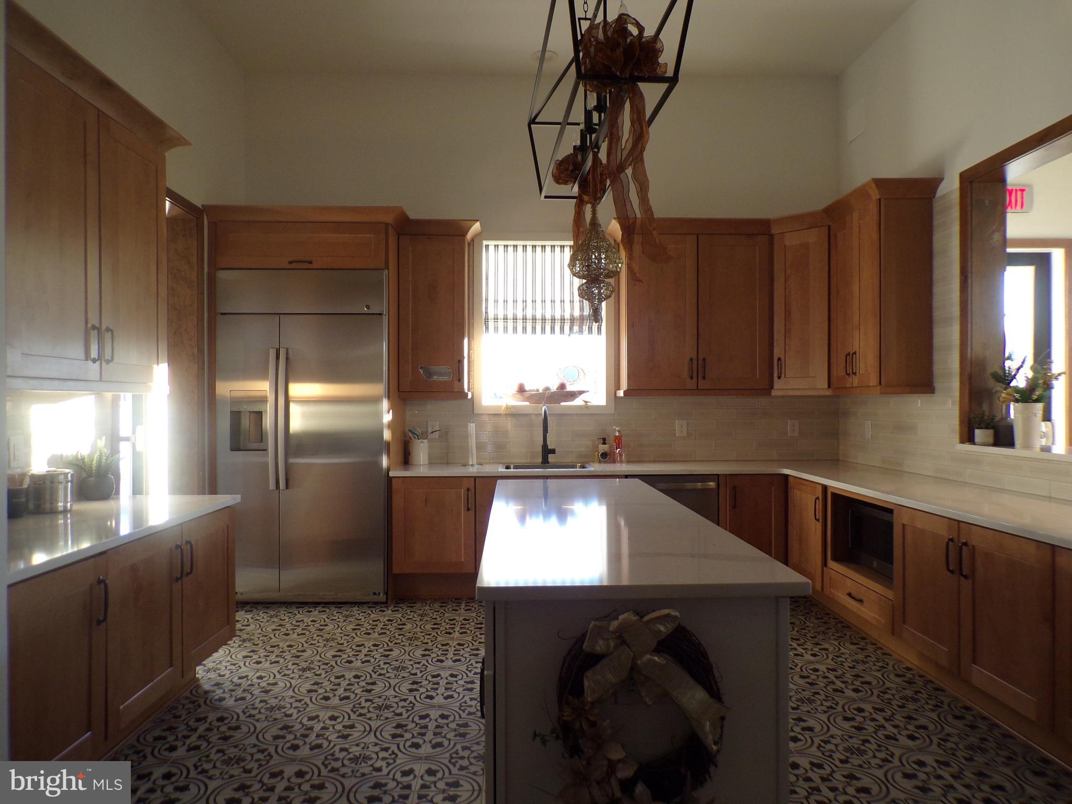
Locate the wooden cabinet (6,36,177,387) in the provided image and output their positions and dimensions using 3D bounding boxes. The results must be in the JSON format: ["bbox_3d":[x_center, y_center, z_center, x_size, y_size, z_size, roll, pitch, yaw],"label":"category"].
[{"bbox_3d":[-1.888,-0.608,2.945,0.324,1.120,1.090,0,0,-1],"label":"wooden cabinet"}]

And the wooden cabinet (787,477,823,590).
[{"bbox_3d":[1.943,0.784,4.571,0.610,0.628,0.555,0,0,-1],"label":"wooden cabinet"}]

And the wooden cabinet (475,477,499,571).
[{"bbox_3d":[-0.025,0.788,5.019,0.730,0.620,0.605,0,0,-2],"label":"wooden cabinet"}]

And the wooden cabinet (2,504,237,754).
[{"bbox_3d":[-1.672,0.797,2.637,0.600,0.648,1.618,0,0,-2],"label":"wooden cabinet"}]

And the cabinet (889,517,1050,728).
[{"bbox_3d":[1.977,0.785,2.944,0.615,0.625,1.013,0,0,-2],"label":"cabinet"}]

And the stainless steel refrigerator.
[{"bbox_3d":[-1.486,0.220,4.988,1.077,2.114,0.655,0,0,-2],"label":"stainless steel refrigerator"}]

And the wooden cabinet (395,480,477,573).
[{"bbox_3d":[-0.653,0.784,4.998,0.528,0.610,0.605,0,0,-2],"label":"wooden cabinet"}]

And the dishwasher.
[{"bbox_3d":[0.889,0.844,5.152,0.610,0.738,0.600,0,0,-1],"label":"dishwasher"}]

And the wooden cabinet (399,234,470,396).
[{"bbox_3d":[-0.716,-0.606,5.305,0.478,1.107,0.310,0,0,-1],"label":"wooden cabinet"}]

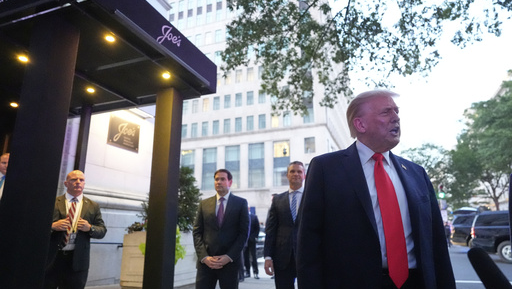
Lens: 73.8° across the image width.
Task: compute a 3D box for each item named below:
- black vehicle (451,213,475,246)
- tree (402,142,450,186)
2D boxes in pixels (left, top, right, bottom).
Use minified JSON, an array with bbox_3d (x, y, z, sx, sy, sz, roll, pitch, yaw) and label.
[{"bbox_3d":[13.325,4.700,18.353,5.350,1.900,2.020,-6,-16,21],"label":"black vehicle"},{"bbox_3d":[19.478,5.334,38.436,7.300,11.000,7.300,-6,-16,21],"label":"tree"}]

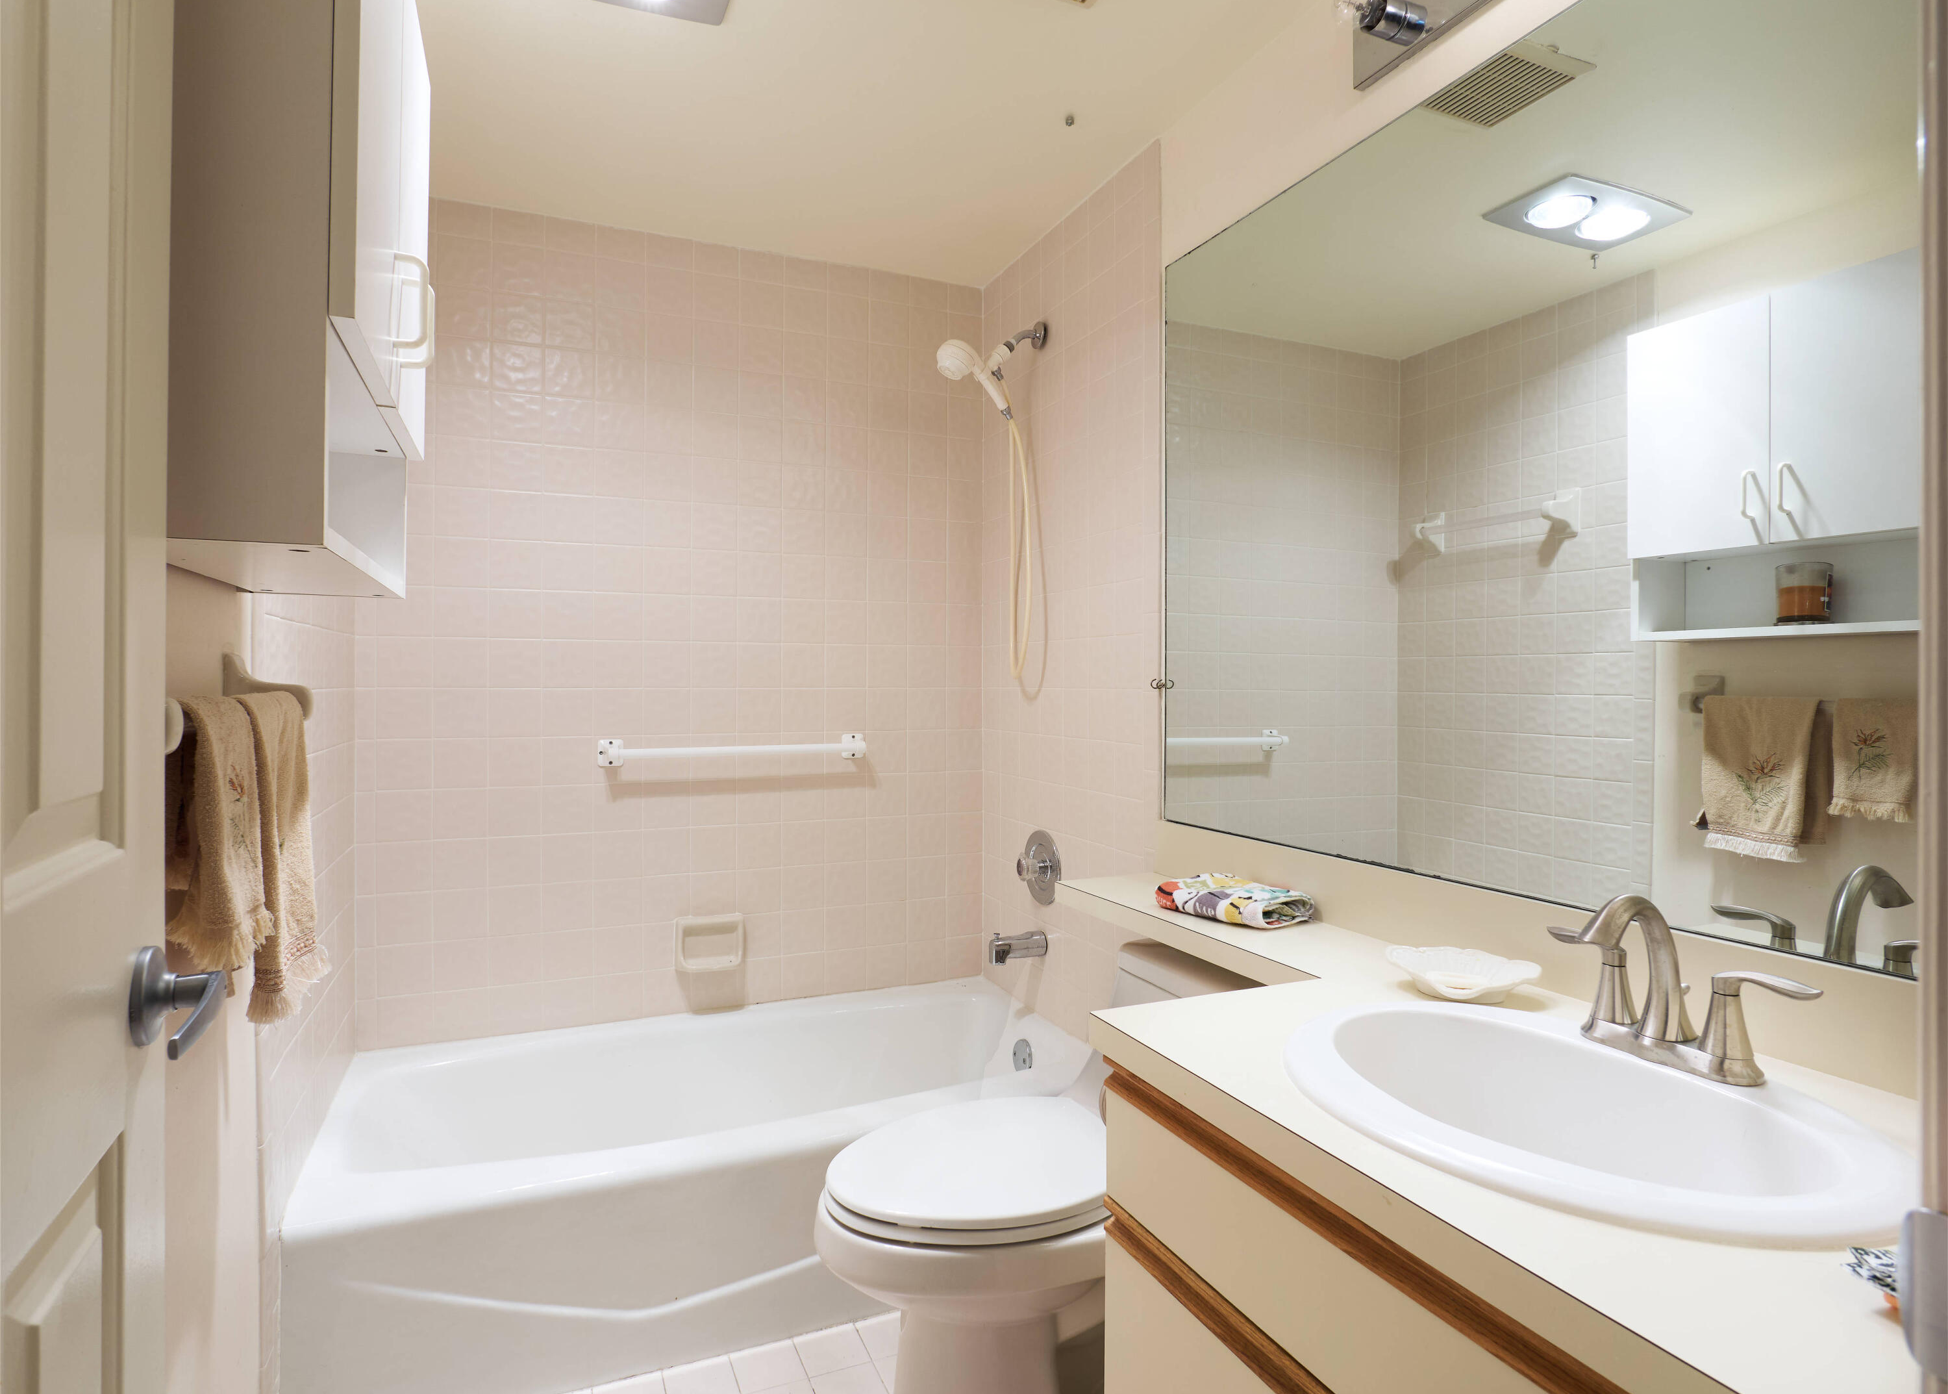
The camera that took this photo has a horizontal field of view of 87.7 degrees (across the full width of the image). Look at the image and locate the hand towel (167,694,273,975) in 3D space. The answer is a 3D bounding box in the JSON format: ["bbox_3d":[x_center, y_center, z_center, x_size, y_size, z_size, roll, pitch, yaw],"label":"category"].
[{"bbox_3d":[-0.737,0.128,0.988,0.067,0.259,0.157,0,0,-22],"label":"hand towel"}]

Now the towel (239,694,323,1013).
[{"bbox_3d":[-0.824,0.177,1.192,0.065,0.363,0.242,0,0,-22],"label":"towel"}]

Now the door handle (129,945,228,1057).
[{"bbox_3d":[-0.502,0.198,0.638,0.055,0.066,0.161,0,0,-27],"label":"door handle"}]

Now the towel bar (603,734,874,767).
[{"bbox_3d":[-0.570,0.129,2.477,0.649,0.065,0.078,0,0,-22],"label":"towel bar"}]

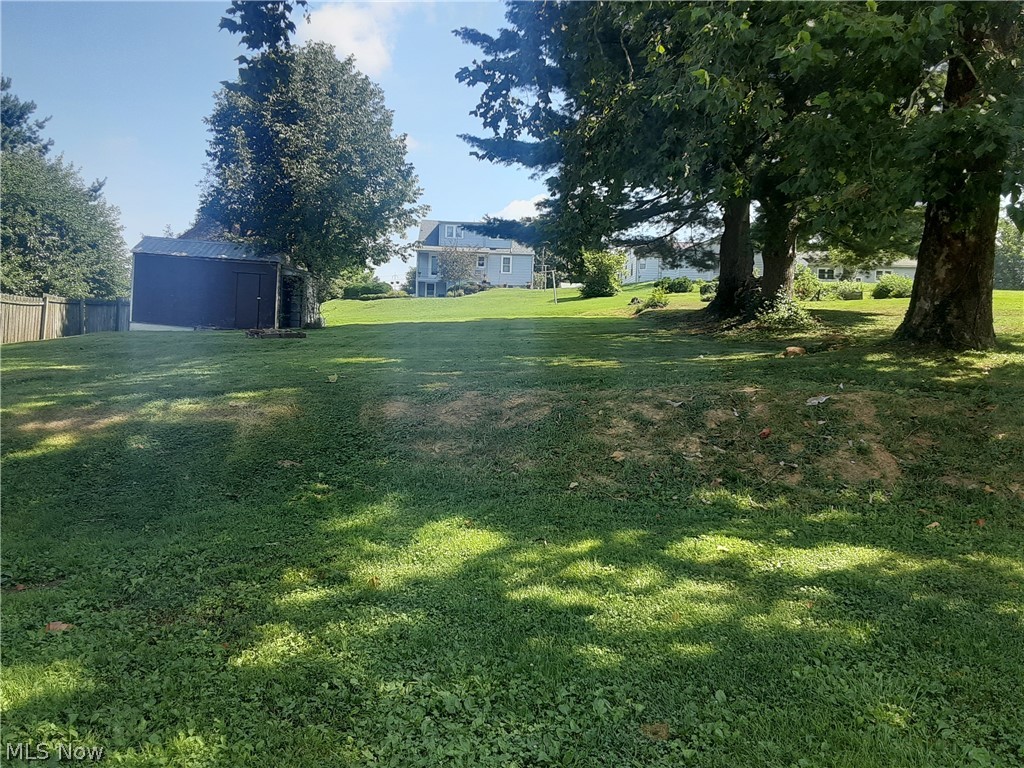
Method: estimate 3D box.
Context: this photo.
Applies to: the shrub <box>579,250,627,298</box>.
[{"bbox_3d":[6.005,-7.246,53.000,3.100,3.100,2.800,2,-2,0],"label":"shrub"}]

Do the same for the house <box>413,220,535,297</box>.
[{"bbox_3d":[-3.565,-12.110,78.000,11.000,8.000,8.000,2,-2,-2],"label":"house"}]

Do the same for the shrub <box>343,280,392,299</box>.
[{"bbox_3d":[-11.295,-7.312,62.000,3.700,1.400,2.200,2,-2,0],"label":"shrub"}]

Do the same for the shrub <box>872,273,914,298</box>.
[{"bbox_3d":[21.972,-5.661,46.000,2.500,1.500,2.000,2,-2,0],"label":"shrub"}]

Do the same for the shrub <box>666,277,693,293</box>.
[{"bbox_3d":[12.373,-7.328,59.000,1.900,1.200,1.700,2,-2,0],"label":"shrub"}]

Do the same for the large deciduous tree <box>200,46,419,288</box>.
[{"bbox_3d":[-8.284,-8.243,33.000,9.000,11.600,8.600,2,-2,0],"label":"large deciduous tree"}]

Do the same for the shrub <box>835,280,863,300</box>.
[{"bbox_3d":[19.380,-5.373,46.000,1.600,1.150,1.400,2,-2,0],"label":"shrub"}]

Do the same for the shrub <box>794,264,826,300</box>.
[{"bbox_3d":[17.163,-5.846,46.000,1.900,2.050,1.800,2,-2,0],"label":"shrub"}]

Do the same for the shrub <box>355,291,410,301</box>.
[{"bbox_3d":[-9.566,-6.515,59.000,4.100,0.750,1.400,2,-2,0],"label":"shrub"}]

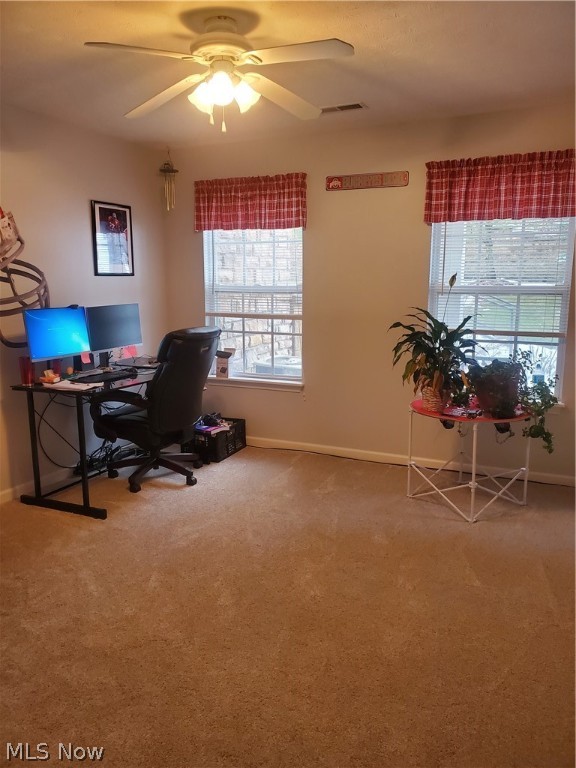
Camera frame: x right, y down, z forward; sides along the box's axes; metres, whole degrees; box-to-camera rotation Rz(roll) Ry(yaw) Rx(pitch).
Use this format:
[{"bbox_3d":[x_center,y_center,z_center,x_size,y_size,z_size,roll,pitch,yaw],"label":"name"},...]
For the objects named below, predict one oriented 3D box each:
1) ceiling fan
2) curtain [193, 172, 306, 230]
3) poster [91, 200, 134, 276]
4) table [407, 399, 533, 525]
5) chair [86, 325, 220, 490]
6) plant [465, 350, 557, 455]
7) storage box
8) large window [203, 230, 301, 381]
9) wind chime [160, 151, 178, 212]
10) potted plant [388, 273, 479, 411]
[{"bbox_3d":[-0.280,-1.308,2.446,1.210,0.436,1.210,10,15,43],"label":"ceiling fan"},{"bbox_3d":[-0.311,-1.429,4.558,0.990,0.400,0.090,4,12,24],"label":"curtain"},{"bbox_3d":[-1.350,-1.120,4.490,0.025,0.550,0.450,4,12,24],"label":"poster"},{"bbox_3d":[1.157,0.458,3.700,0.730,0.607,0.730,2,11,12],"label":"table"},{"bbox_3d":[-0.893,0.149,4.094,0.740,1.106,0.660,6,13,32],"label":"chair"},{"bbox_3d":[1.320,0.093,3.454,0.510,0.600,0.420,2,11,15],"label":"plant"},{"bbox_3d":[-0.615,0.449,4.817,0.360,0.245,0.470,4,12,24],"label":"storage box"},{"bbox_3d":[-0.276,-0.703,4.765,0.900,1.353,0.120,4,12,24],"label":"large window"},{"bbox_3d":[-0.991,-1.686,4.770,0.155,0.475,0.155,-3,11,-11],"label":"wind chime"},{"bbox_3d":[0.911,-0.248,3.571,0.520,0.850,0.500,2,11,15],"label":"potted plant"}]

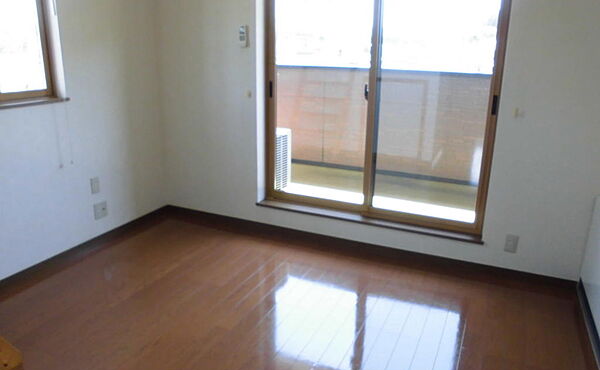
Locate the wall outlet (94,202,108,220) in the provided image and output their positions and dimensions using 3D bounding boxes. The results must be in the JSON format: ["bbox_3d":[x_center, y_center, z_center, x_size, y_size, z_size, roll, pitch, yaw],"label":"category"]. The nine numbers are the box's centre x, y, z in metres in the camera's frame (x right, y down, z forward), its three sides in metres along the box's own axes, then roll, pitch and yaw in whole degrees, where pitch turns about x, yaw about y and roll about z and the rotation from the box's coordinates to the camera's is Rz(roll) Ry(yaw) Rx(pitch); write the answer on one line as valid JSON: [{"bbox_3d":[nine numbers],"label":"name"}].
[{"bbox_3d":[-1.452,0.191,3.302,0.012,0.120,0.116,8,18,23],"label":"wall outlet"}]

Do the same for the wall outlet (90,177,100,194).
[{"bbox_3d":[-1.459,0.008,3.224,0.012,0.120,0.070,8,18,23],"label":"wall outlet"}]

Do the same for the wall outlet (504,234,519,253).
[{"bbox_3d":[1.335,0.375,2.840,0.070,0.120,0.012,8,18,23],"label":"wall outlet"}]

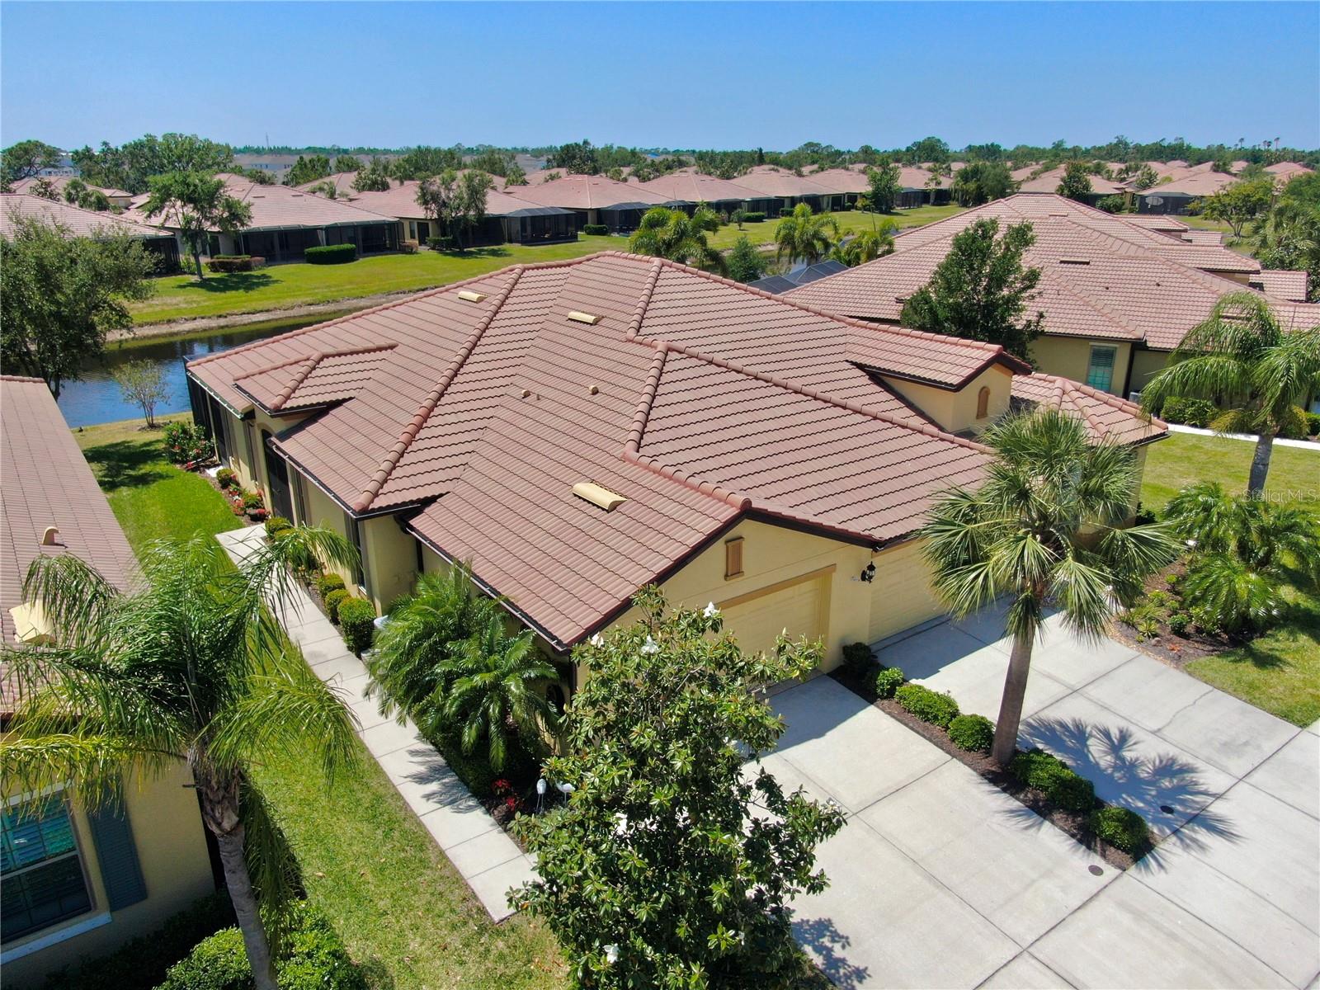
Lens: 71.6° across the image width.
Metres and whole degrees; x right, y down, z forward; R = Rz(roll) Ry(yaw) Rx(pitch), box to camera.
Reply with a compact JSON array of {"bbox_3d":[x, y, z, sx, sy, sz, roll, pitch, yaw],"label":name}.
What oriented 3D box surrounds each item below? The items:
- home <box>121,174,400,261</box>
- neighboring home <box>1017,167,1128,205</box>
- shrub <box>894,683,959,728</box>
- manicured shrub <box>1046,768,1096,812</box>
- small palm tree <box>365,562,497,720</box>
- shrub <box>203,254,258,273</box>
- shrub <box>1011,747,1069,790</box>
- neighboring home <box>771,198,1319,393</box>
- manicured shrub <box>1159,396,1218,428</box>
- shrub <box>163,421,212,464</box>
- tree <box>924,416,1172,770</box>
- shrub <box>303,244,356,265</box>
[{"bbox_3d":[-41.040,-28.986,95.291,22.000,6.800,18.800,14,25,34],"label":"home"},{"bbox_3d":[77.461,-57.877,172.081,20.000,6.700,23.000,7,22,17],"label":"neighboring home"},{"bbox_3d":[4.830,3.800,16.590,0.750,0.515,1.302,-14,25,-33],"label":"shrub"},{"bbox_3d":[6.510,4.660,14.480,0.726,0.578,0.759,0,20,0],"label":"manicured shrub"},{"bbox_3d":[-3.932,2.581,16.176,2.600,3.200,2.700,-14,25,-33],"label":"small palm tree"},{"bbox_3d":[-39.270,-21.588,83.678,4.600,1.200,2.200,-4,21,-11],"label":"shrub"},{"bbox_3d":[6.138,4.437,14.840,0.720,0.620,0.950,-14,25,-33],"label":"shrub"},{"bbox_3d":[20.105,-11.665,50.179,25.440,6.860,20.260,9,23,23],"label":"neighboring home"},{"bbox_3d":[19.580,-3.060,33.930,1.932,1.103,1.155,13,24,32],"label":"manicured shrub"},{"bbox_3d":[-15.380,-1.700,29.880,1.448,1.330,1.575,-14,25,-33],"label":"shrub"},{"bbox_3d":[5.870,1.734,14.472,3.750,5.950,3.750,-14,25,-33],"label":"tree"},{"bbox_3d":[-30.230,-22.130,84.180,4.460,1.659,1.700,-13,24,-31],"label":"shrub"}]

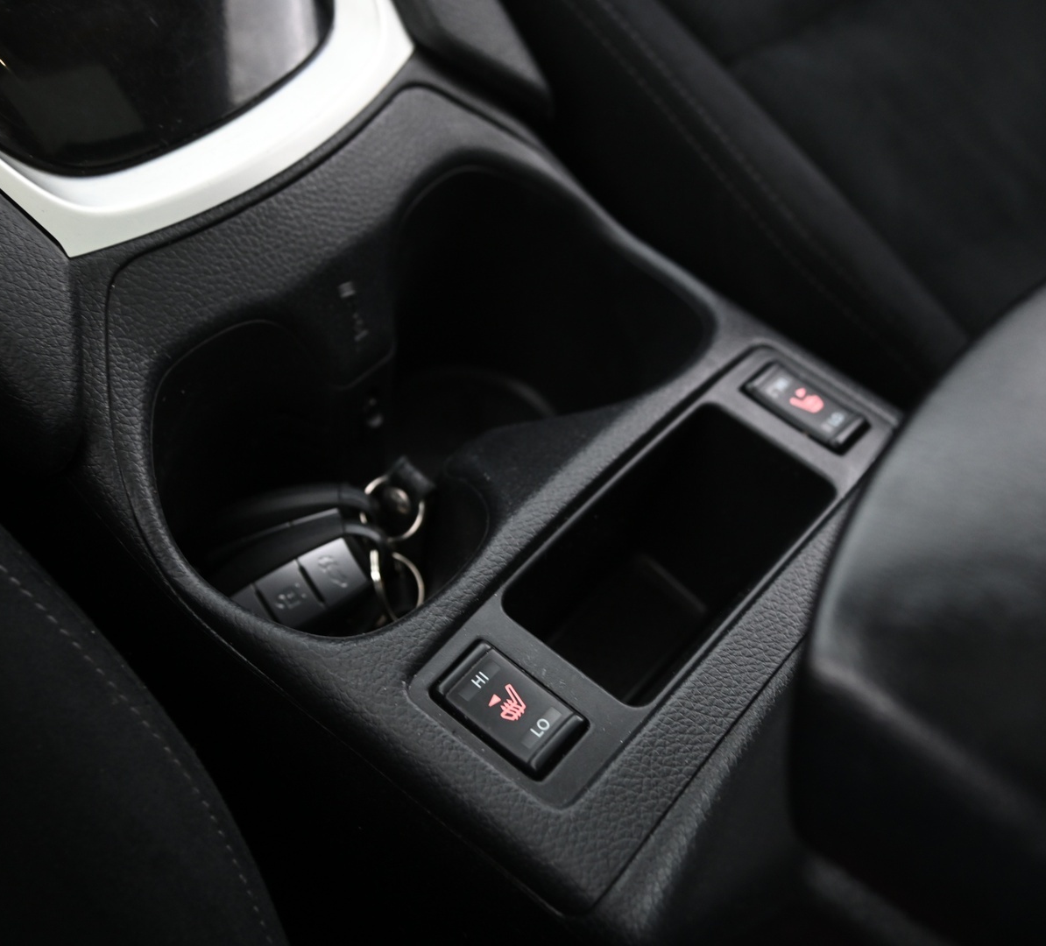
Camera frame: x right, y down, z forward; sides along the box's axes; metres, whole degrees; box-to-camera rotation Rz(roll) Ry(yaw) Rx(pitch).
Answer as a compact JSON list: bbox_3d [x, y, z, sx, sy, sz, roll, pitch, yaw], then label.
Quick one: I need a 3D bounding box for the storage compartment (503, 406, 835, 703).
[{"bbox_3d":[0.039,0.038,0.514,0.050,0.056,0.110,35,50,17],"label":"storage compartment"}]

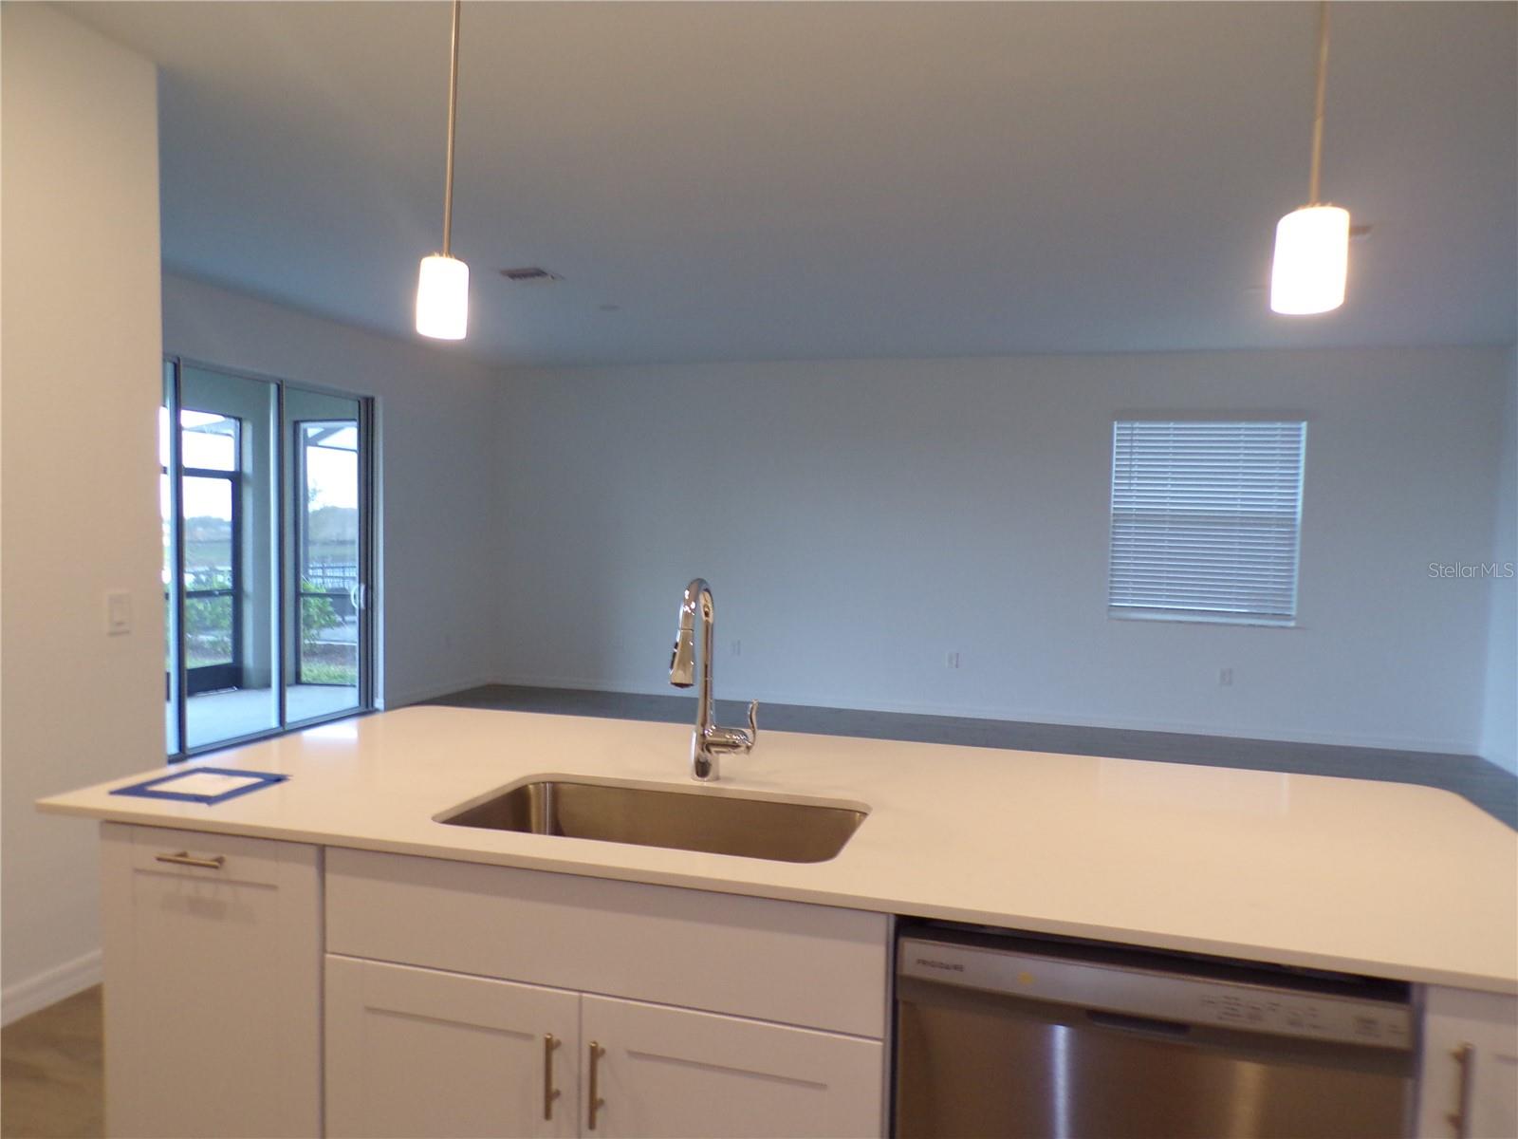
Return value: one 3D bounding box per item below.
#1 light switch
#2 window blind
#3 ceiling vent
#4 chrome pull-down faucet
[{"bbox_3d":[-1.953,0.135,3.216,0.012,0.118,0.074,2,2,16],"label":"light switch"},{"bbox_3d":[3.296,-0.365,7.798,1.280,1.500,0.060,2,2,16],"label":"window blind"},{"bbox_3d":[-1.287,-1.651,5.919,0.270,0.025,0.290,2,2,16],"label":"ceiling vent"},{"bbox_3d":[-0.089,0.218,2.001,0.135,0.395,0.220,2,2,16],"label":"chrome pull-down faucet"}]

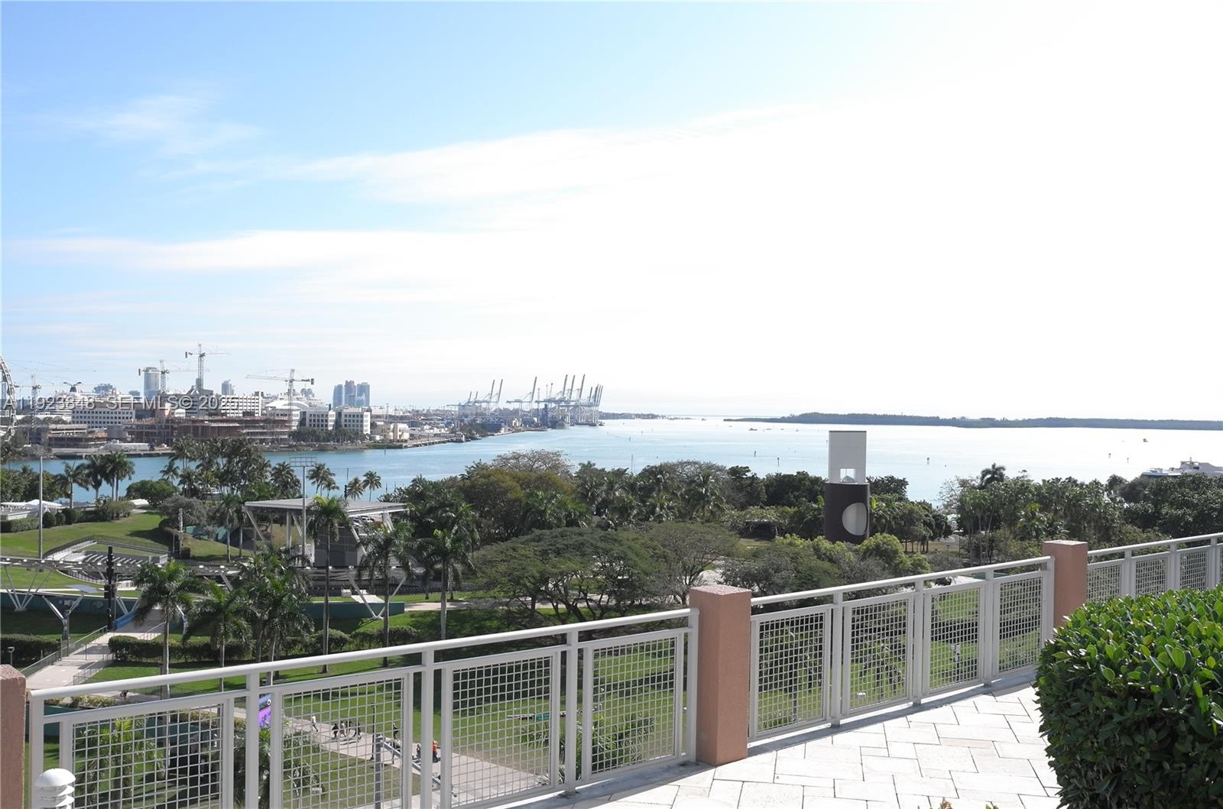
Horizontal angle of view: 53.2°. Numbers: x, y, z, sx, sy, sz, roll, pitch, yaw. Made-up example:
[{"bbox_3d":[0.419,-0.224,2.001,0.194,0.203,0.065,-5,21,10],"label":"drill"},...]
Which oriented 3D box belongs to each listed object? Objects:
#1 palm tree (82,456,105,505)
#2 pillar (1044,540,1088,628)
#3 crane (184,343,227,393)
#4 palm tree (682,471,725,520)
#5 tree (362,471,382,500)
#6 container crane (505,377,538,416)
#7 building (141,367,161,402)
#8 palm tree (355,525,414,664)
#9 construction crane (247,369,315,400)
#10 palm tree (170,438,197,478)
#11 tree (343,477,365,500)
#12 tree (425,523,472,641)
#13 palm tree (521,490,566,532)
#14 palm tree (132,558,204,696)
[{"bbox_3d":[-137.792,21.458,325.000,6.200,15.000,6.200,1,0,0],"label":"palm tree"},{"bbox_3d":[4.550,1.990,12.270,0.310,1.180,0.310,1,0,-43],"label":"pillar"},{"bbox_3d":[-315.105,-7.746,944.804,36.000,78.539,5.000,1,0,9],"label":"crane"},{"bbox_3d":[19.481,24.190,259.950,9.364,19.868,9.364,1,0,0],"label":"palm tree"},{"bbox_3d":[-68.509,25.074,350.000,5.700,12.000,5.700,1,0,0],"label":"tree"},{"bbox_3d":[-200.188,-7.029,2720.000,74.000,100.000,27.000,1,0,-17],"label":"container crane"},{"bbox_3d":[-1694.723,-46.632,4500.000,60.000,162.000,45.000,1,0,0],"label":"building"},{"bbox_3d":[-27.220,22.774,147.000,7.000,17.400,7.000,1,0,0],"label":"palm tree"},{"bbox_3d":[-282.140,1.820,1039.820,70.000,63.940,4.000,1,0,-39],"label":"construction crane"},{"bbox_3d":[-133.410,20.590,379.940,7.800,19.750,7.800,1,0,0],"label":"palm tree"},{"bbox_3d":[-80.100,27.780,379.970,6.800,9.710,6.800,1,0,0],"label":"tree"},{"bbox_3d":[-20.327,23.391,150.500,6.200,16.200,6.200,1,0,0],"label":"tree"},{"bbox_3d":[-13.019,24.737,229.957,8.644,17.404,8.644,1,0,0],"label":"palm tree"},{"bbox_3d":[-38.900,22.930,106.950,6.200,18.370,6.200,1,0,0],"label":"palm tree"}]

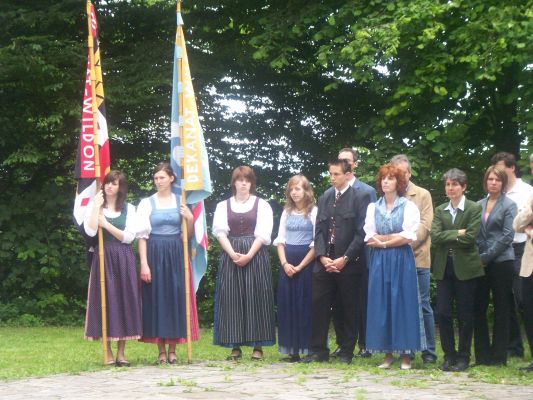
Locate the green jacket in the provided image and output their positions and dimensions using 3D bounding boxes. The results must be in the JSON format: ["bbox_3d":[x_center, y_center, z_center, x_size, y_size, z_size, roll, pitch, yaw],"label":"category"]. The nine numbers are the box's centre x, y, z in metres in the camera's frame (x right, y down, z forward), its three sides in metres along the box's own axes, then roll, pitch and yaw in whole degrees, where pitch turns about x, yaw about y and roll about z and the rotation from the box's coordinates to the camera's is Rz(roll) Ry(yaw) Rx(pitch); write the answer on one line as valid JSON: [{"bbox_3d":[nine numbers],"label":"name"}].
[{"bbox_3d":[1.596,0.324,14.980,0.410,0.690,0.320,0,1,22],"label":"green jacket"}]

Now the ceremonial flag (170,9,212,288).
[{"bbox_3d":[-0.656,-0.450,15.750,0.370,2.517,0.350,-2,0,0],"label":"ceremonial flag"}]

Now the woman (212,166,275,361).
[{"bbox_3d":[-0.195,0.562,15.950,0.540,1.717,0.460,0,0,-2],"label":"woman"}]

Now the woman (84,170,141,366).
[{"bbox_3d":[-1.325,0.593,15.600,0.500,1.697,0.420,0,0,5],"label":"woman"}]

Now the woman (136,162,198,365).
[{"bbox_3d":[-0.845,0.544,15.450,0.500,1.732,0.400,0,1,14],"label":"woman"}]

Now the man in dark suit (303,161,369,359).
[{"bbox_3d":[0.607,0.537,15.620,0.500,1.777,0.370,0,1,28],"label":"man in dark suit"}]

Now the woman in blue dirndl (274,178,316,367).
[{"bbox_3d":[0.273,0.603,15.850,0.430,1.654,0.380,0,0,12],"label":"woman in blue dirndl"}]

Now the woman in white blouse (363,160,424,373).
[{"bbox_3d":[1.082,0.573,15.350,0.500,1.751,0.450,0,0,20],"label":"woman in white blouse"}]

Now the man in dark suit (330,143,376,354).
[{"bbox_3d":[0.755,0.478,16.100,0.490,1.876,0.340,0,1,25],"label":"man in dark suit"}]

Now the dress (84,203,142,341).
[{"bbox_3d":[-1.325,0.619,15.600,0.500,1.195,0.400,0,0,5],"label":"dress"}]

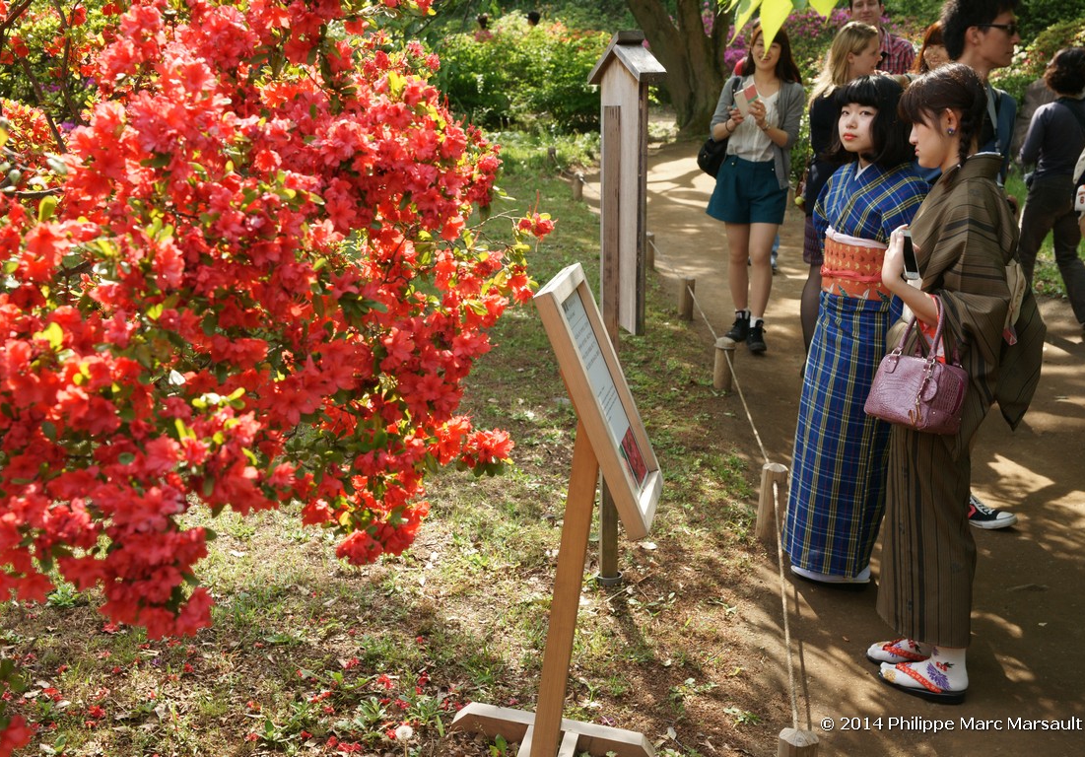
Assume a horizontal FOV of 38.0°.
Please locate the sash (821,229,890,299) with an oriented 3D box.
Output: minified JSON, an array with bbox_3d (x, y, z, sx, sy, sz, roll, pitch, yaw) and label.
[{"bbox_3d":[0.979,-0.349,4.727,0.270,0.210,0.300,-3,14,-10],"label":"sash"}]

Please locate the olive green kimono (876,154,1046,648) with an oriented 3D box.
[{"bbox_3d":[1.075,0.077,3.998,0.420,1.300,0.520,6,15,24],"label":"olive green kimono"}]

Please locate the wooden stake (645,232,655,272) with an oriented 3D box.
[{"bbox_3d":[0.700,-0.825,10.299,0.080,0.240,0.080,0,14,0],"label":"wooden stake"}]

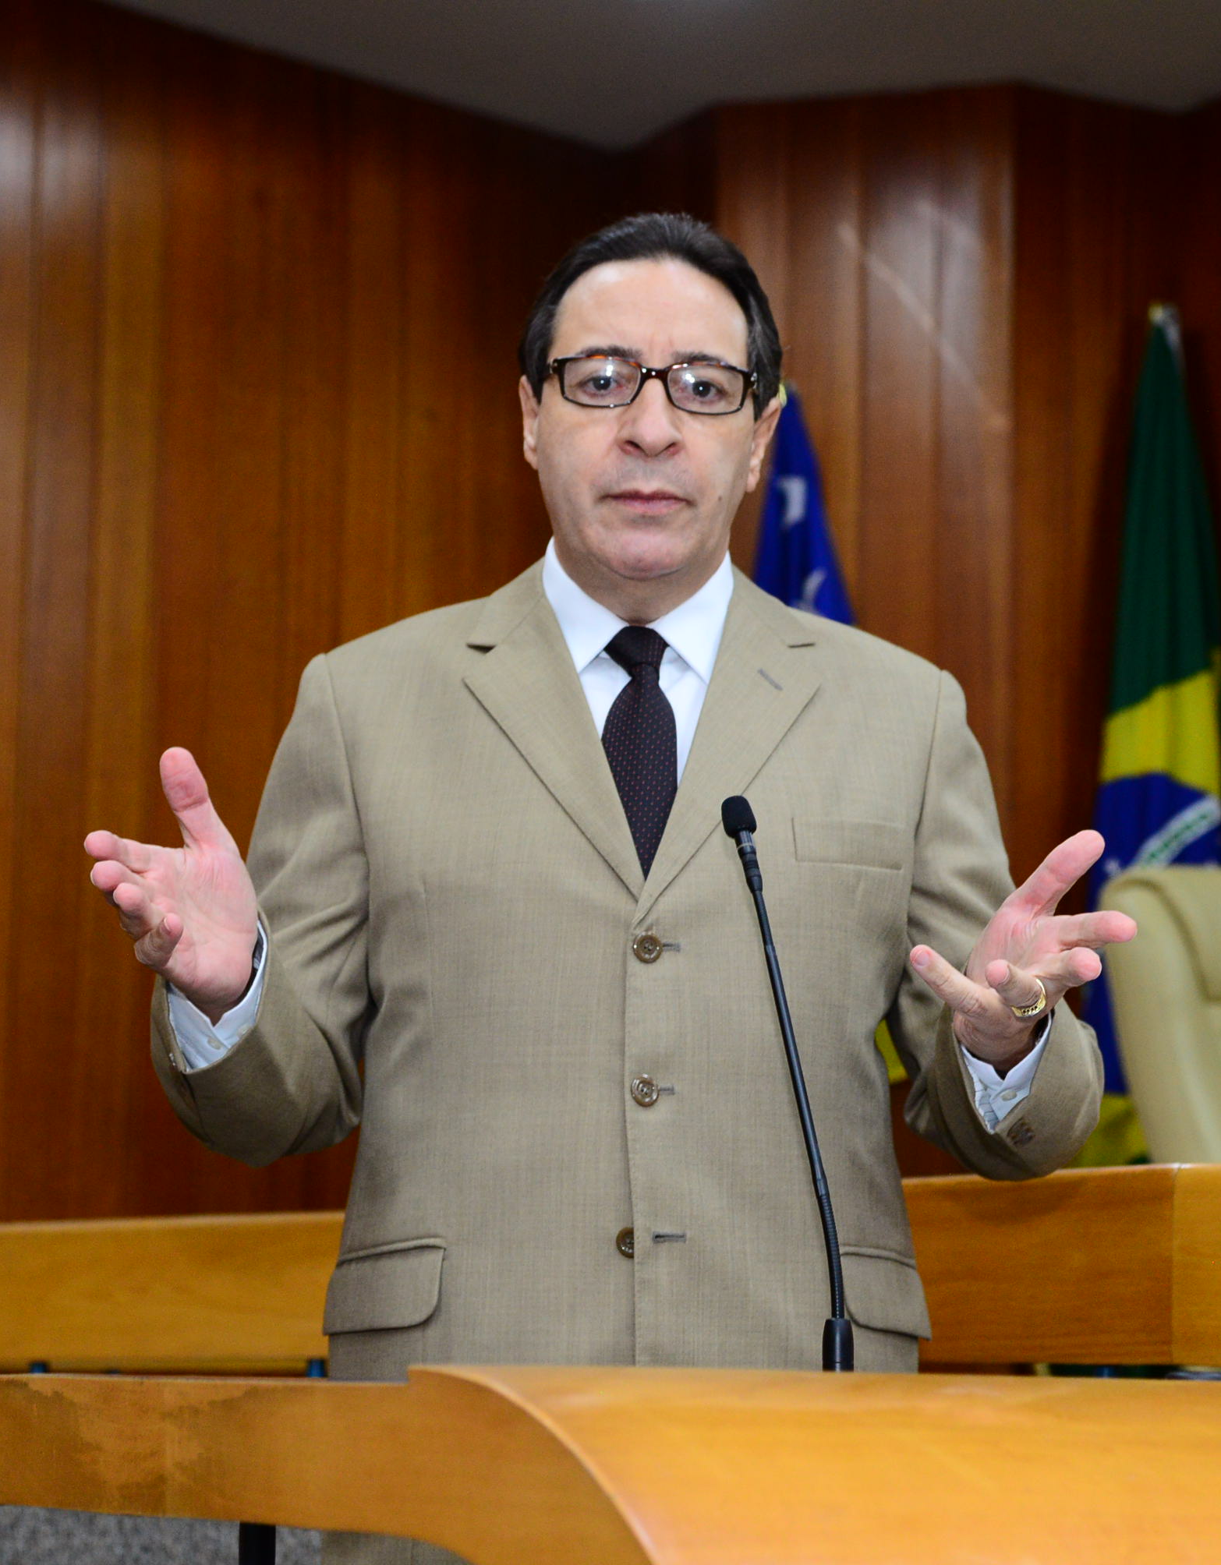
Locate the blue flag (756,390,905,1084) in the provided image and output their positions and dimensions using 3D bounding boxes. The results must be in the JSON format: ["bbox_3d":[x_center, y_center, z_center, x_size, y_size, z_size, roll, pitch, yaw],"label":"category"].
[{"bbox_3d":[0.329,0.020,7.300,0.360,1.400,0.250,1,-8,0],"label":"blue flag"}]

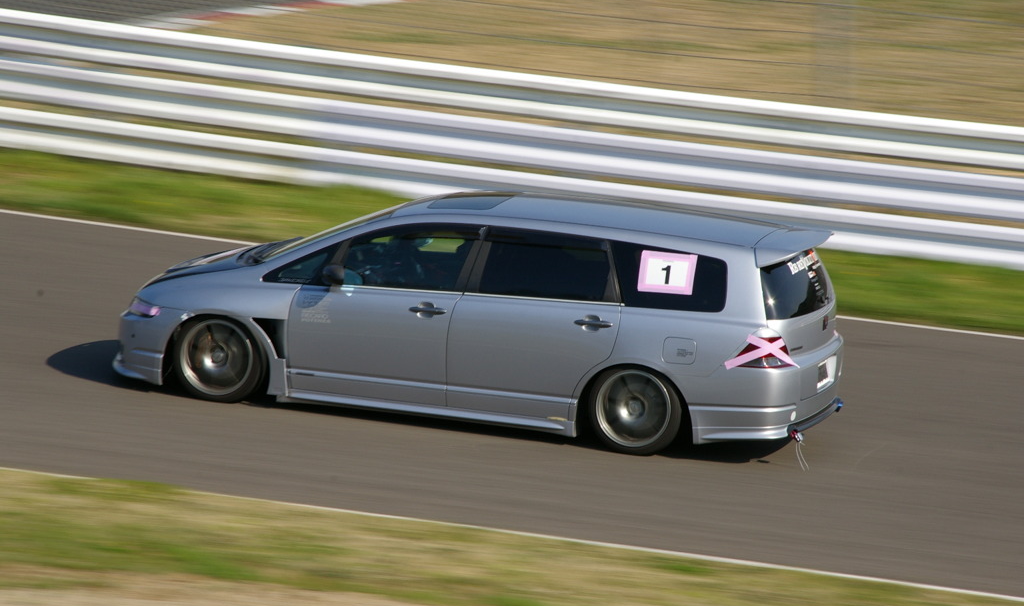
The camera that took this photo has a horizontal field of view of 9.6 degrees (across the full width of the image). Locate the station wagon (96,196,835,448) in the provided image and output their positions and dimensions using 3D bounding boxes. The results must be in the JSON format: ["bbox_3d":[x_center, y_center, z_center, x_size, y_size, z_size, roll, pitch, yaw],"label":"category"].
[{"bbox_3d":[-0.230,-0.035,39.850,4.780,1.460,1.800,7,11,17],"label":"station wagon"}]

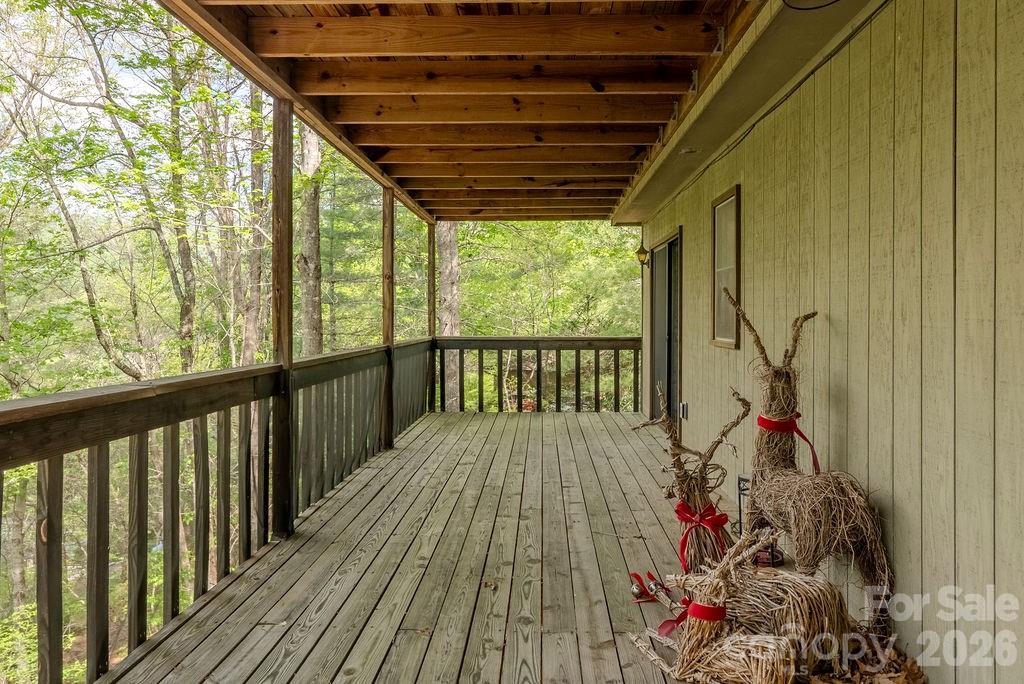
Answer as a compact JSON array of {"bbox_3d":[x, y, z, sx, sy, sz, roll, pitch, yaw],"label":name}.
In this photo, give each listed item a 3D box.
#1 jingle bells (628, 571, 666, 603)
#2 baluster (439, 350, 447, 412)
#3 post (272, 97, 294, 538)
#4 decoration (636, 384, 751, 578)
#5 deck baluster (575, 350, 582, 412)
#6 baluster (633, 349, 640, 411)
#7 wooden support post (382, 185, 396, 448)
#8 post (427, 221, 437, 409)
[{"bbox_3d":[0.600,1.085,3.020,0.160,0.095,0.100,0,2,0],"label":"jingle bells"},{"bbox_3d":[-0.914,0.506,8.970,0.060,0.860,0.045,0,1,0],"label":"baluster"},{"bbox_3d":[-1.304,-0.137,3.885,0.090,2.480,0.090,0,1,0],"label":"post"},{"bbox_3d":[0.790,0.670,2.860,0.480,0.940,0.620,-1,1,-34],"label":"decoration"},{"bbox_3d":[0.866,0.506,8.970,0.060,0.860,0.045,0,1,0],"label":"deck baluster"},{"bbox_3d":[1.628,0.506,8.970,0.060,0.860,0.045,0,1,0],"label":"baluster"},{"bbox_3d":[-1.187,-0.236,6.565,0.089,2.480,0.089,0,1,0],"label":"wooden support post"},{"bbox_3d":[-1.056,-0.313,9.000,0.089,2.480,0.089,0,1,0],"label":"post"}]

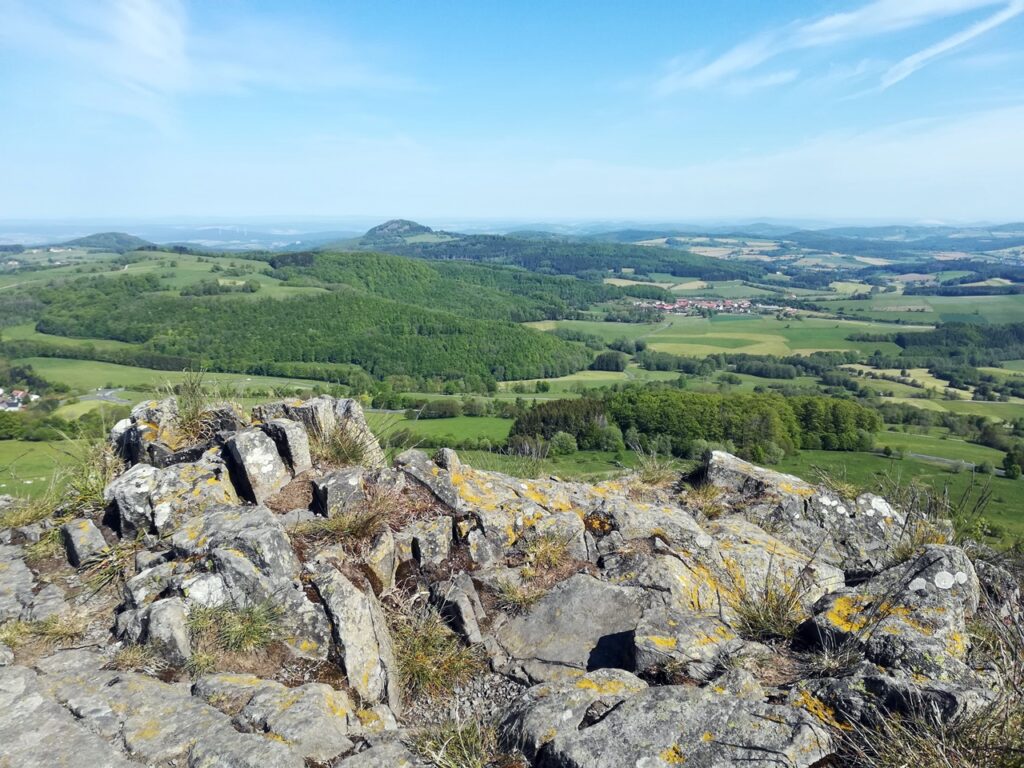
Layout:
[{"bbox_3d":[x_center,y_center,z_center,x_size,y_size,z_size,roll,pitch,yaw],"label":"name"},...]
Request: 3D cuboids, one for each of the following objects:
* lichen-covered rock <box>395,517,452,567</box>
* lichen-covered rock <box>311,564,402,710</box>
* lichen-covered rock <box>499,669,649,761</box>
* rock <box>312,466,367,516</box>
[{"bbox_3d":[-0.370,0.670,3.250,0.220,0.190,0.180,0,12,0],"label":"lichen-covered rock"},{"bbox_3d":[-0.516,0.824,2.550,0.240,0.377,0.330,-6,14,-24],"label":"lichen-covered rock"},{"bbox_3d":[0.164,0.937,2.200,0.480,0.163,0.270,0,12,0],"label":"lichen-covered rock"},{"bbox_3d":[-0.780,0.486,3.500,0.252,0.180,0.200,-2,13,-10],"label":"rock"}]

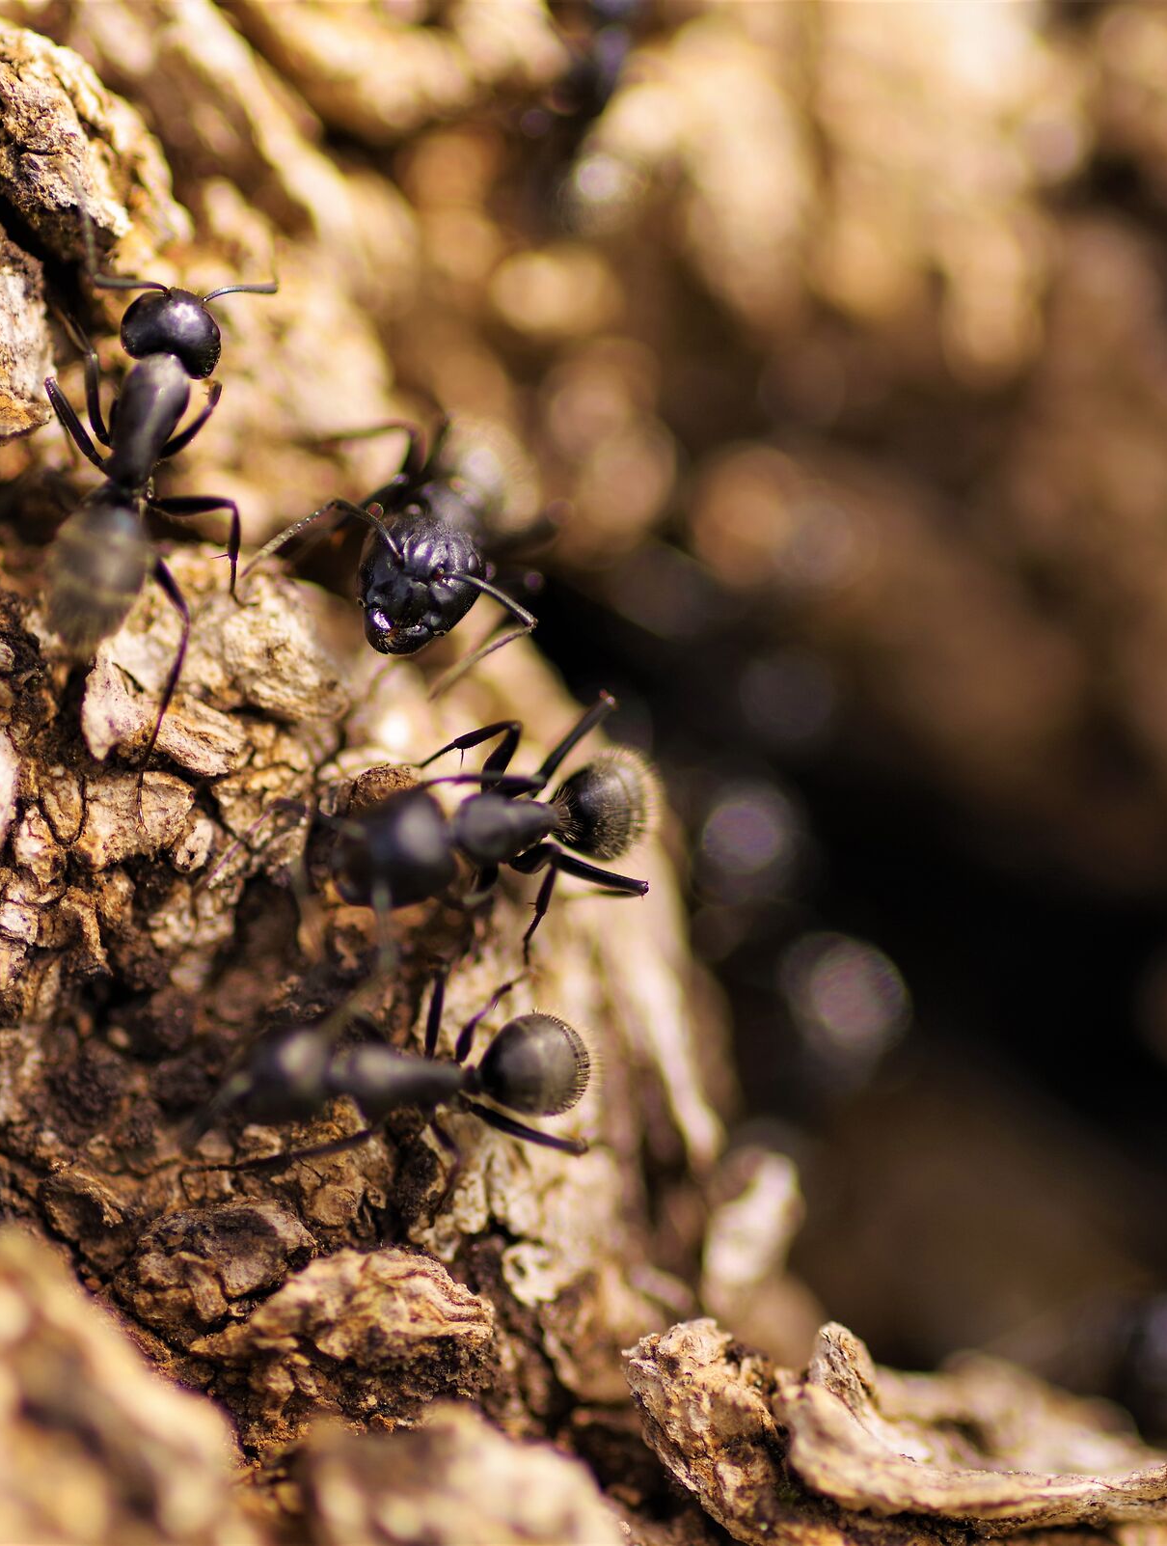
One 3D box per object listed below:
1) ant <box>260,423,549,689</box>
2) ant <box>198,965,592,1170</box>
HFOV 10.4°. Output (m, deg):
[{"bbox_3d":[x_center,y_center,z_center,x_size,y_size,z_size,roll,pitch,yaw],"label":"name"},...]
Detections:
[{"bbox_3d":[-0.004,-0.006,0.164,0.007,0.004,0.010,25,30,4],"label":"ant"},{"bbox_3d":[-0.005,0.007,0.157,0.010,0.005,0.003,-4,-2,-36],"label":"ant"}]

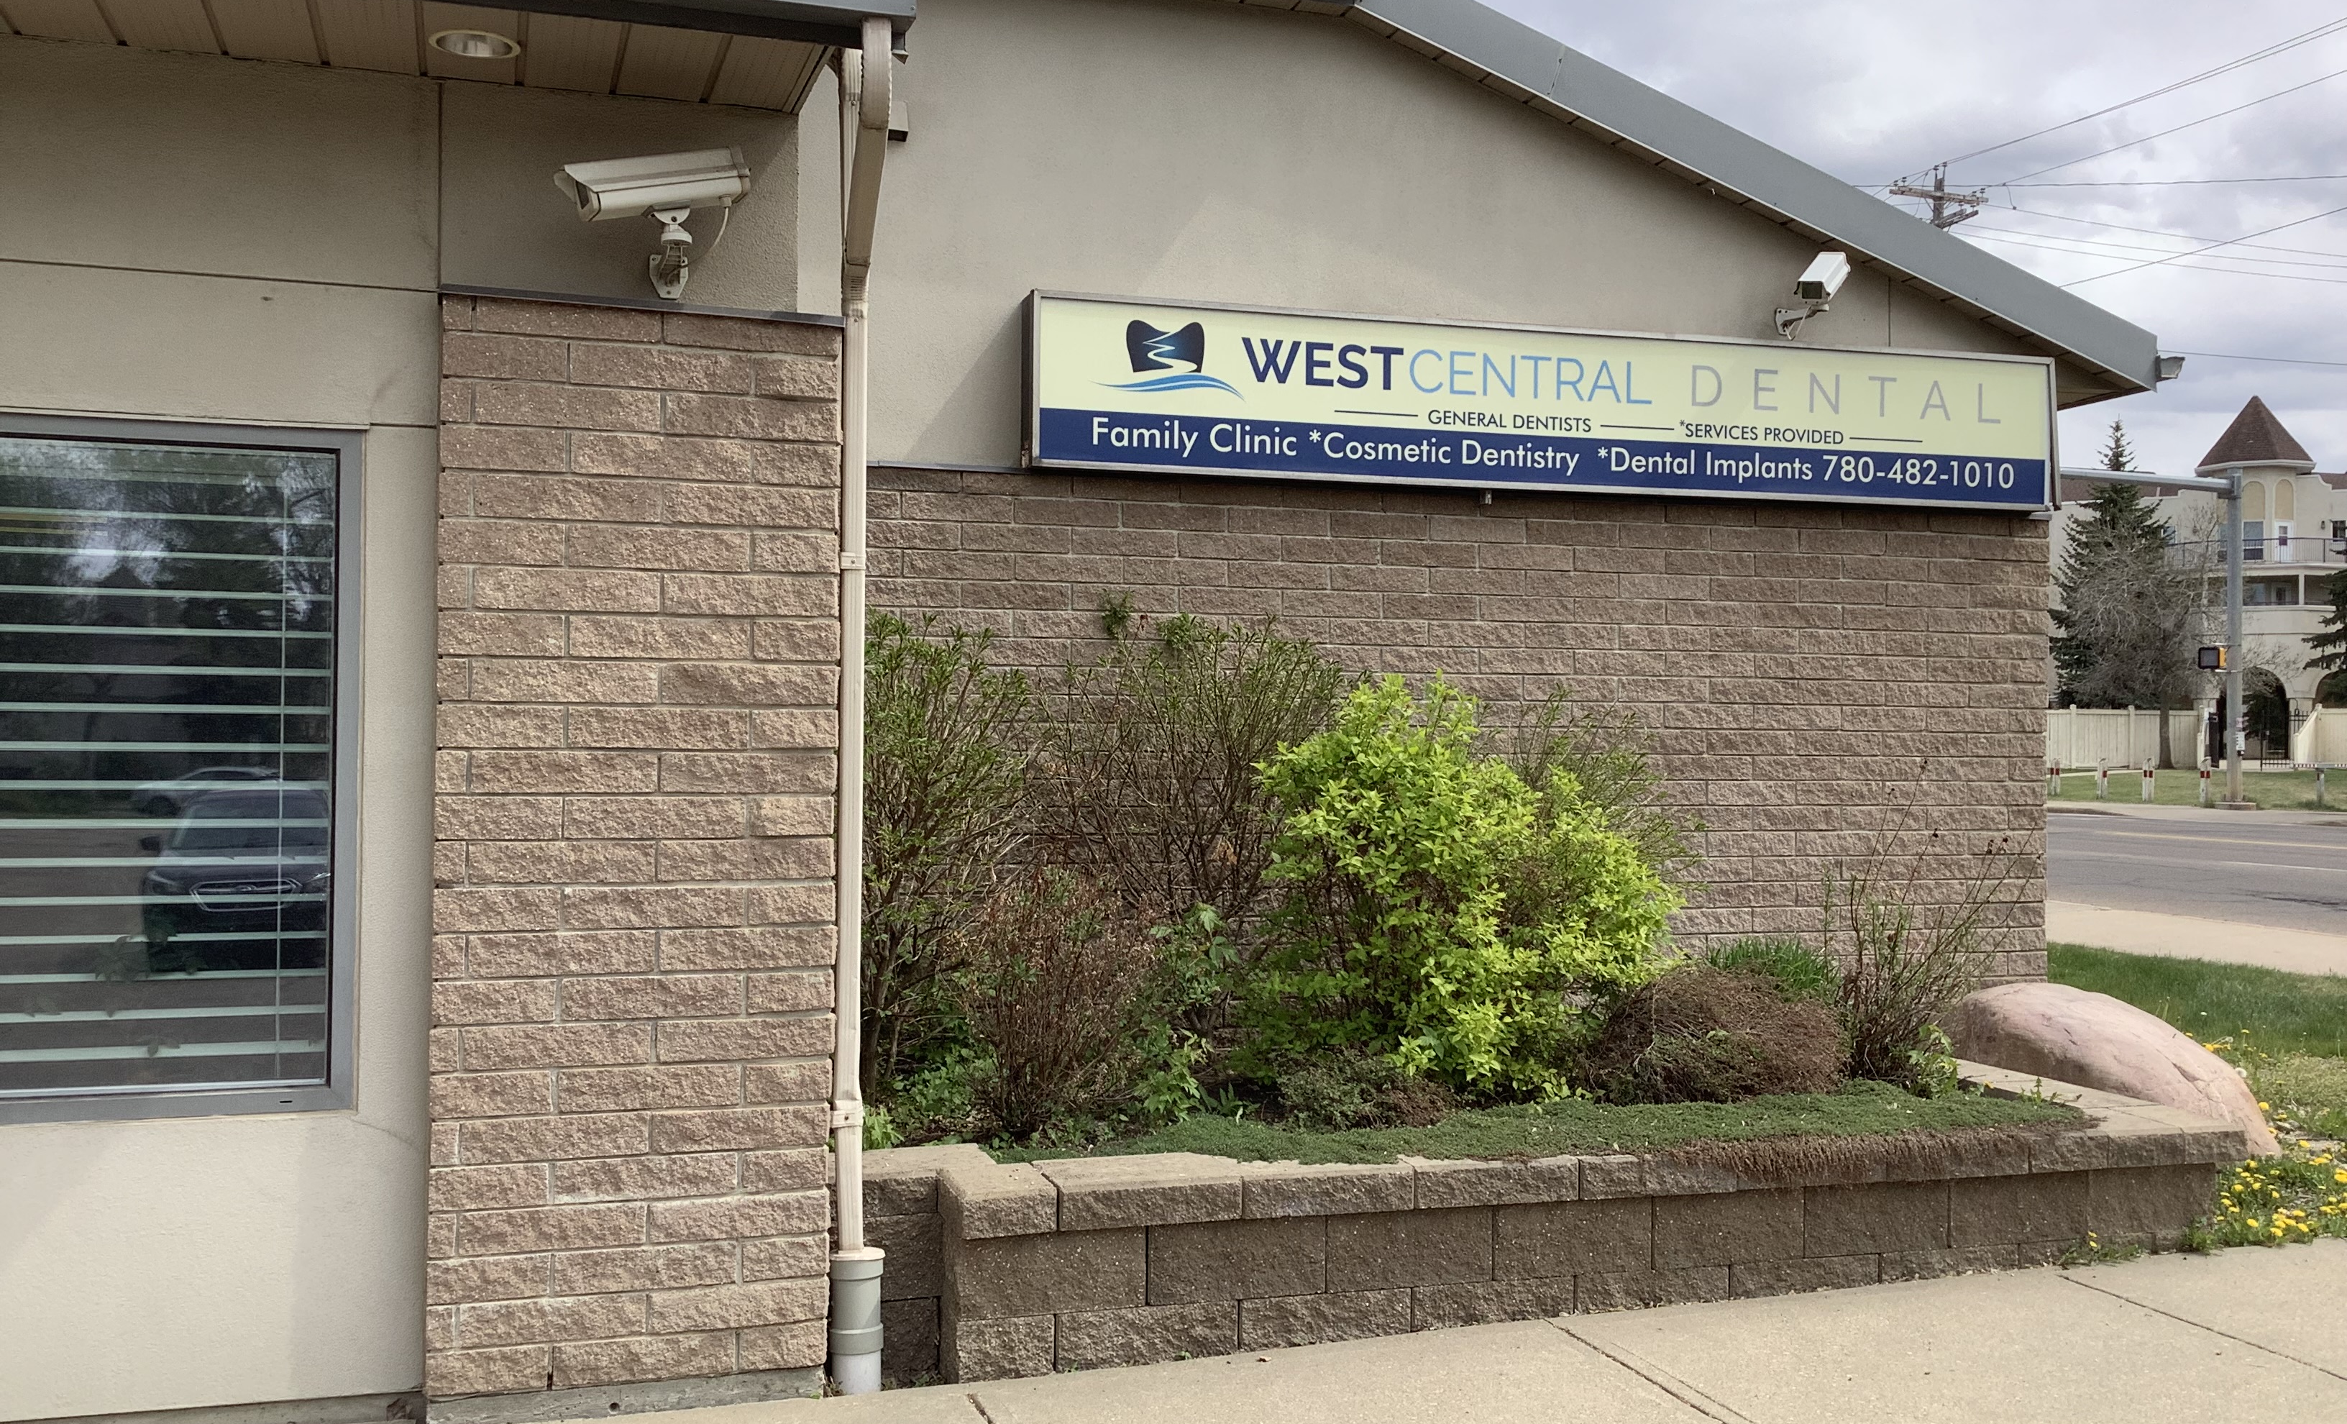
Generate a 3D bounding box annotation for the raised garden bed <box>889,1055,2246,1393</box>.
[{"bbox_3d":[0.794,1.351,6.493,3.970,0.420,2.430,1,0,-17],"label":"raised garden bed"}]

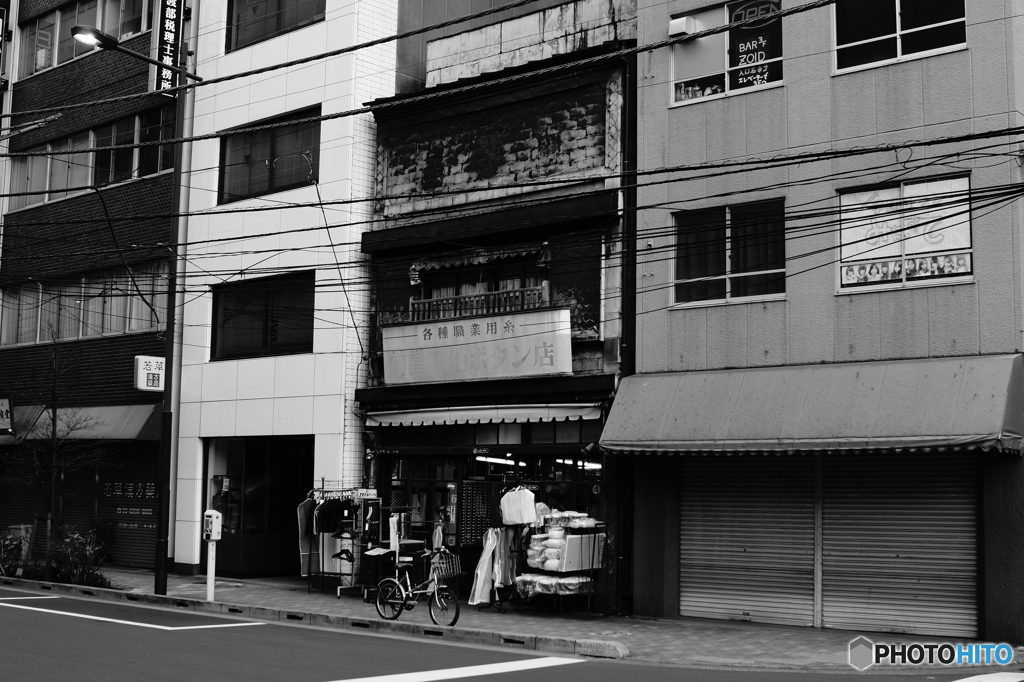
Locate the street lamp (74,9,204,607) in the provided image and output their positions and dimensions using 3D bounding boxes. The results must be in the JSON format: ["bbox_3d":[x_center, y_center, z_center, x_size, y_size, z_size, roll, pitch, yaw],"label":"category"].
[{"bbox_3d":[-5.534,-0.494,18.459,0.360,8.270,2.150,-5,-8,40],"label":"street lamp"}]

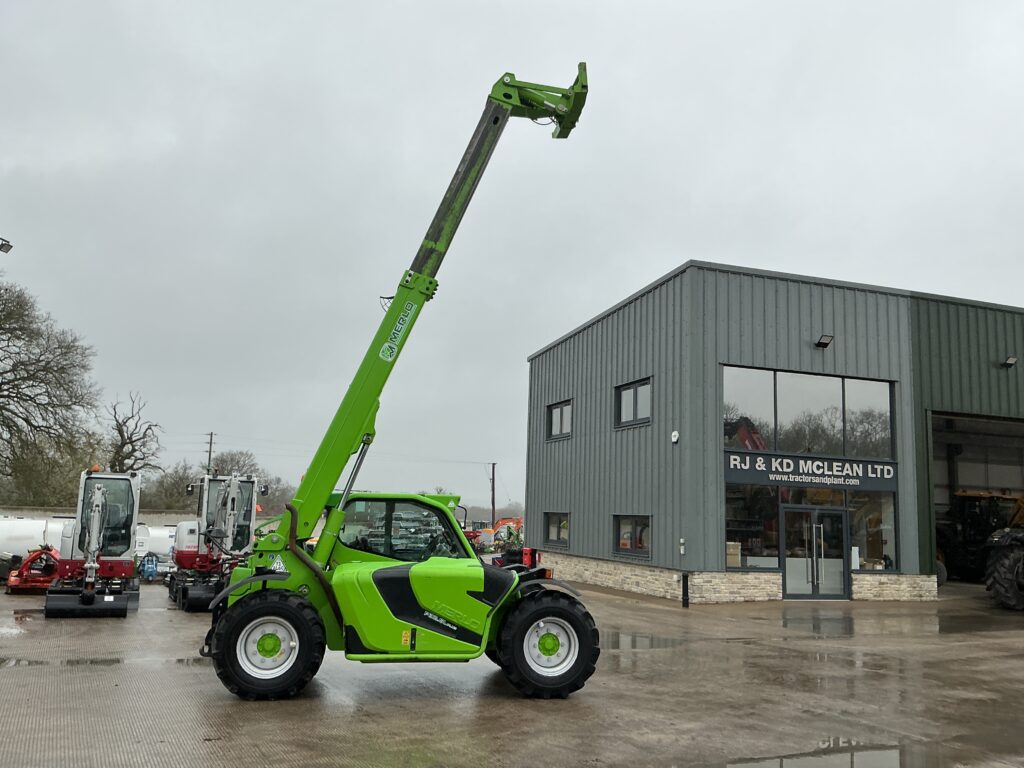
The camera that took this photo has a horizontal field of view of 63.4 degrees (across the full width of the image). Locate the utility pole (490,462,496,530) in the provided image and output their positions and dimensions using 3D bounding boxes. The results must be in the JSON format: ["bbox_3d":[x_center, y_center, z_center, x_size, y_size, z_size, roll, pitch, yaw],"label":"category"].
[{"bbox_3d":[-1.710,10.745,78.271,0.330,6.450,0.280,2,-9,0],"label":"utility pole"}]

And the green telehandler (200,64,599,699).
[{"bbox_3d":[-1.105,-0.344,9.186,3.920,6.970,2.020,4,-9,-12],"label":"green telehandler"}]

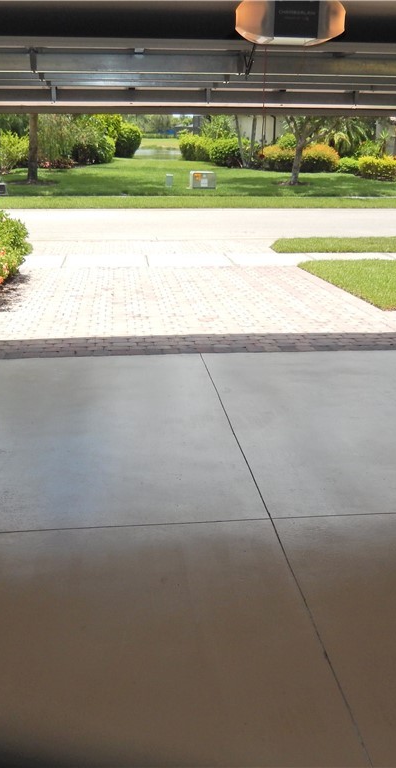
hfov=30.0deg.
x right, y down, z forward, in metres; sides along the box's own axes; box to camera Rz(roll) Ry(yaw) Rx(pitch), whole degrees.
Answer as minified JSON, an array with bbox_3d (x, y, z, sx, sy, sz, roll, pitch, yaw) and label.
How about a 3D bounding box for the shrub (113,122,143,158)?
[{"bbox_3d":[-4.848,-16.510,50.141,2.170,2.440,2.280,-2,19,-6],"label":"shrub"}]

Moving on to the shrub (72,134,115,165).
[{"bbox_3d":[-6.066,-13.484,42.521,2.530,1.730,2.280,-2,19,-6],"label":"shrub"}]

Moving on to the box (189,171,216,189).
[{"bbox_3d":[0.195,-8.110,29.356,0.920,0.740,0.780,-3,19,-11],"label":"box"}]

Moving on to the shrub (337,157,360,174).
[{"bbox_3d":[7.835,-11.400,38.496,1.460,0.990,1.380,-2,19,-6],"label":"shrub"}]

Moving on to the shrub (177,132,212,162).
[{"bbox_3d":[-0.099,-15.631,48.875,2.640,1.980,2.640,-2,19,-6],"label":"shrub"}]

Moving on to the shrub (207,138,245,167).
[{"bbox_3d":[1.673,-13.587,43.402,2.350,1.760,2.230,-2,19,-6],"label":"shrub"}]

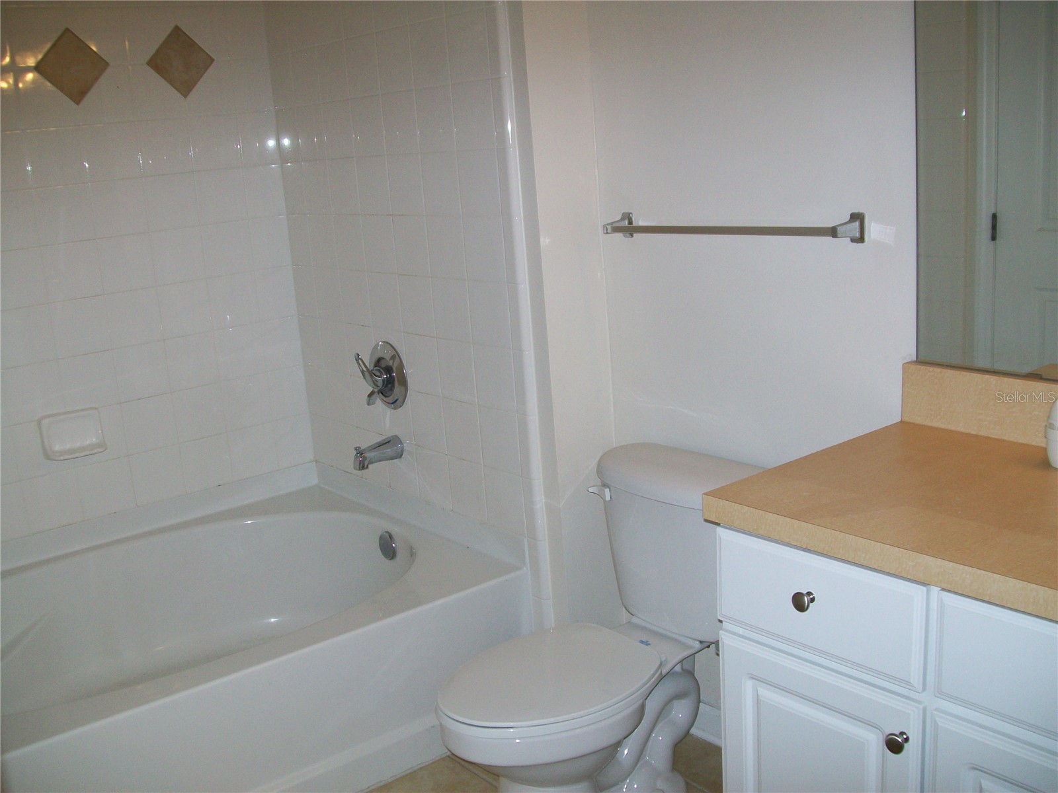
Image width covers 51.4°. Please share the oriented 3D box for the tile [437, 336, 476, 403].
[{"bbox_3d":[-0.176,-0.064,2.741,0.010,0.152,0.152,-15,17,-37],"label":"tile"}]

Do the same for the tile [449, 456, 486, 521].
[{"bbox_3d":[-0.153,0.234,2.792,0.010,0.152,0.152,-15,17,-37],"label":"tile"}]

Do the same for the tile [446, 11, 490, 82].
[{"bbox_3d":[-0.131,-0.775,2.429,0.010,0.152,0.152,-15,17,-37],"label":"tile"}]

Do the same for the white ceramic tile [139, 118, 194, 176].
[{"bbox_3d":[-1.002,-0.684,3.013,0.152,0.152,0.010,-15,17,-37],"label":"white ceramic tile"}]

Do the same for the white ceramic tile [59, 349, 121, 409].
[{"bbox_3d":[-1.191,-0.039,2.979,0.152,0.152,0.010,-15,17,-37],"label":"white ceramic tile"}]

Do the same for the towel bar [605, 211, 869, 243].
[{"bbox_3d":[0.381,-0.340,2.211,0.066,0.058,0.626,-14,17,-38],"label":"towel bar"}]

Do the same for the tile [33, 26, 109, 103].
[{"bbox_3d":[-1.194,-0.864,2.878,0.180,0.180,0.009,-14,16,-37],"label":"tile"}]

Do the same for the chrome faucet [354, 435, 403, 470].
[{"bbox_3d":[-0.424,0.158,3.031,0.142,0.073,0.062,-14,16,-37],"label":"chrome faucet"}]

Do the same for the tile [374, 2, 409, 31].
[{"bbox_3d":[-0.338,-0.975,2.689,0.010,0.152,0.152,-15,17,-38],"label":"tile"}]

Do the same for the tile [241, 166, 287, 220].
[{"bbox_3d":[-0.779,-0.606,3.252,0.123,0.151,0.010,-14,17,-38],"label":"tile"}]

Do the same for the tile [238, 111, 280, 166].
[{"bbox_3d":[-0.786,-0.747,3.193,0.121,0.152,0.009,-15,17,-37],"label":"tile"}]

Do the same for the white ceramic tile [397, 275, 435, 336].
[{"bbox_3d":[-0.285,-0.234,2.827,0.009,0.151,0.151,-15,17,-37],"label":"white ceramic tile"}]

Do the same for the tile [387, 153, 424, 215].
[{"bbox_3d":[-0.305,-0.529,2.752,0.010,0.152,0.152,-15,17,-37],"label":"tile"}]

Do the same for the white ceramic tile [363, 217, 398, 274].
[{"bbox_3d":[-0.390,-0.400,2.887,0.010,0.152,0.152,-15,17,-37],"label":"white ceramic tile"}]

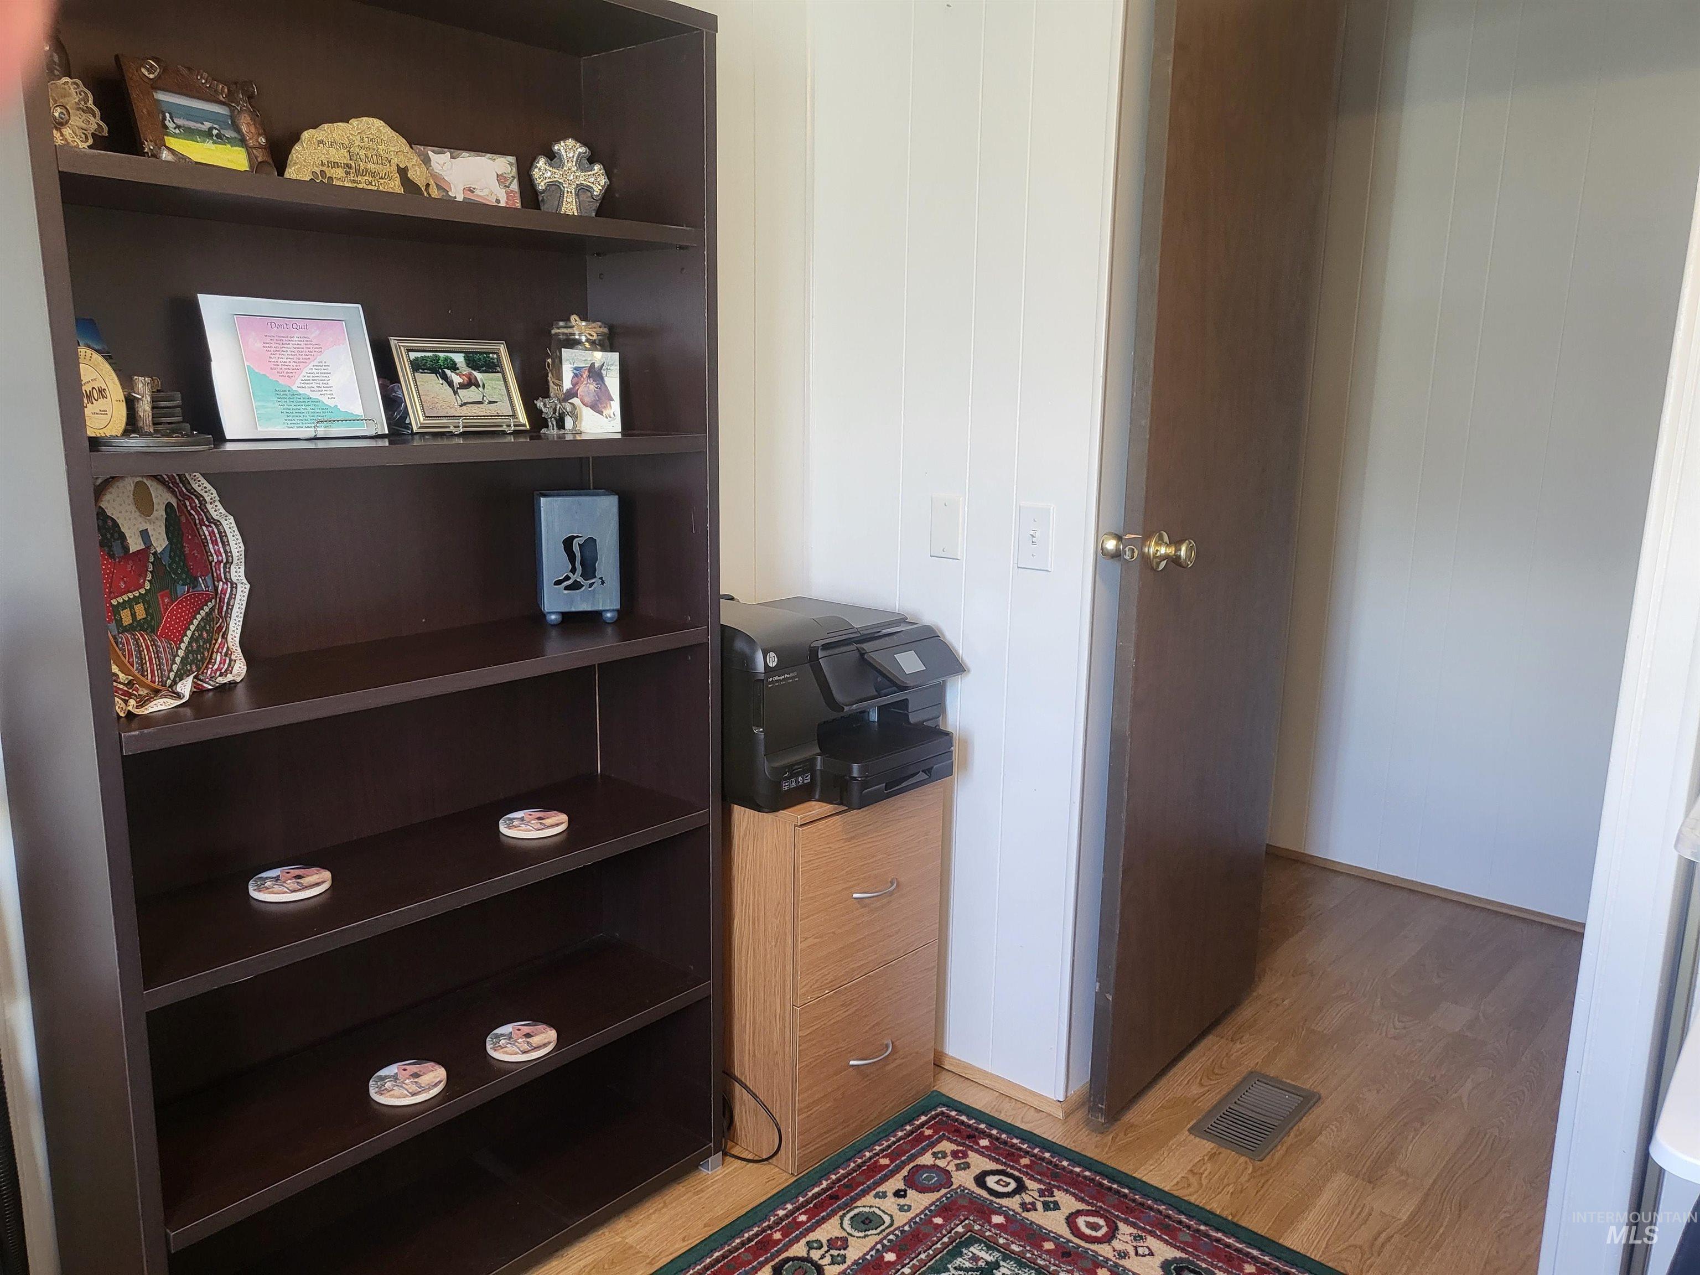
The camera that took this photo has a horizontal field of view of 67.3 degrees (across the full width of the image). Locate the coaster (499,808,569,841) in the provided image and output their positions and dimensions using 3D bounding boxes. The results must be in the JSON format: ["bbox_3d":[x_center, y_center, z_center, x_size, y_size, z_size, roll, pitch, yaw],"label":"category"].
[{"bbox_3d":[-0.488,0.289,1.976,0.104,0.011,0.104,1,11,0],"label":"coaster"}]

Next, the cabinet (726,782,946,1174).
[{"bbox_3d":[-0.112,0.553,2.395,0.402,0.649,0.394,10,15,40],"label":"cabinet"}]

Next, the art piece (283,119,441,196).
[{"bbox_3d":[-0.610,-0.601,1.600,0.030,0.098,0.205,10,15,40],"label":"art piece"}]

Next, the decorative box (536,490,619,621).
[{"bbox_3d":[-0.438,-0.129,2.051,0.116,0.202,0.120,-3,12,-19],"label":"decorative box"}]

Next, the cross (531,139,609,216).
[{"bbox_3d":[-0.403,-0.661,1.847,0.040,0.124,0.138,10,15,40],"label":"cross"}]

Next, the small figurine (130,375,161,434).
[{"bbox_3d":[-0.773,-0.256,1.406,0.027,0.064,0.033,10,15,40],"label":"small figurine"}]

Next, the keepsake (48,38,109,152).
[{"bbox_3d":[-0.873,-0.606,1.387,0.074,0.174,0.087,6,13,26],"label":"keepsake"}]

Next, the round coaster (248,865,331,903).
[{"bbox_3d":[-0.759,0.334,1.732,0.104,0.011,0.104,1,11,0],"label":"round coaster"}]

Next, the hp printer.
[{"bbox_3d":[-0.067,0.088,2.296,0.432,0.303,0.479,10,15,40],"label":"hp printer"}]

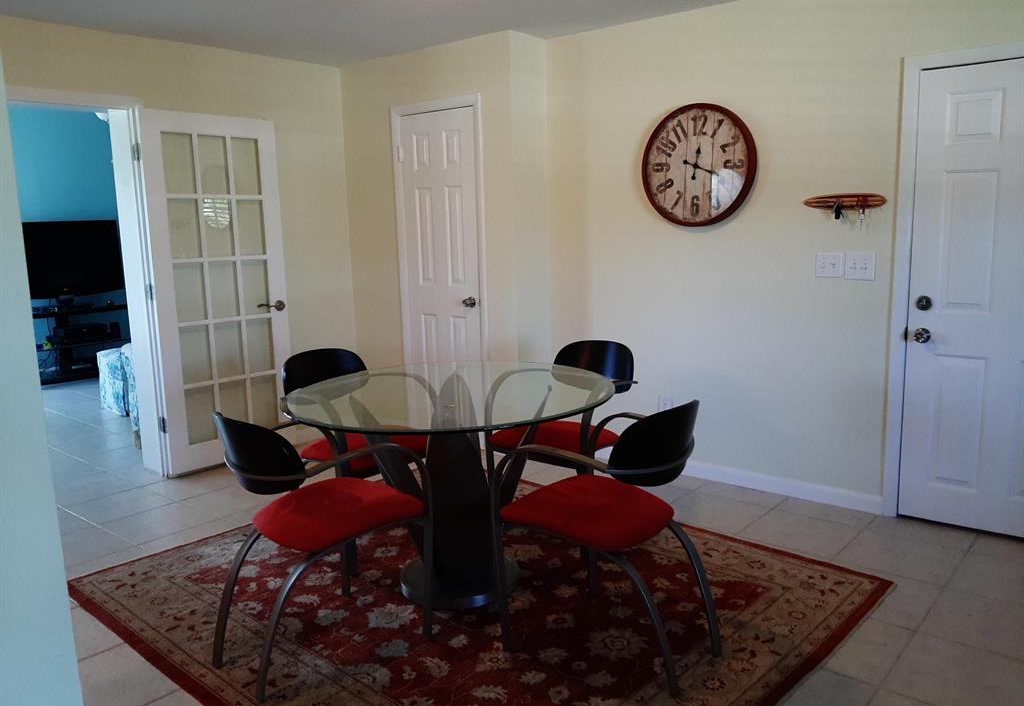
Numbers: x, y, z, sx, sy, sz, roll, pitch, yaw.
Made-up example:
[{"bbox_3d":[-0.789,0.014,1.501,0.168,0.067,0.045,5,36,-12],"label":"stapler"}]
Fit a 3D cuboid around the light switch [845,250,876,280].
[{"bbox_3d":[1.565,-0.389,3.461,0.126,0.120,0.018,7,13,40],"label":"light switch"}]

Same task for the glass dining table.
[{"bbox_3d":[-0.213,0.508,2.908,1.146,0.765,1.146,-1,10,0],"label":"glass dining table"}]

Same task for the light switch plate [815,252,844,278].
[{"bbox_3d":[1.460,-0.404,3.548,0.117,0.115,0.018,7,13,40],"label":"light switch plate"}]

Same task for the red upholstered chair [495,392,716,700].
[{"bbox_3d":[0.329,0.544,2.438,0.630,0.825,0.550,7,13,40],"label":"red upholstered chair"}]

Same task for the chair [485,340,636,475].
[{"bbox_3d":[0.273,0.394,3.328,0.550,0.825,0.630,6,12,36],"label":"chair"}]

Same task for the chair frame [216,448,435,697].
[{"bbox_3d":[-0.636,0.562,2.476,0.550,0.825,0.630,8,13,43],"label":"chair frame"}]

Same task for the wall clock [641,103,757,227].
[{"bbox_3d":[0.932,-0.935,3.868,0.600,0.600,0.060,7,13,40],"label":"wall clock"}]

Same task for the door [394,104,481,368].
[{"bbox_3d":[-0.432,-0.425,4.698,0.630,2.030,0.050,7,13,40],"label":"door"}]

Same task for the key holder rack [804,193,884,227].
[{"bbox_3d":[1.490,-0.640,3.454,0.360,0.145,0.050,7,13,40],"label":"key holder rack"}]

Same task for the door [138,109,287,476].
[{"bbox_3d":[-1.670,-0.344,4.468,0.050,2.000,0.770,8,13,44],"label":"door"}]

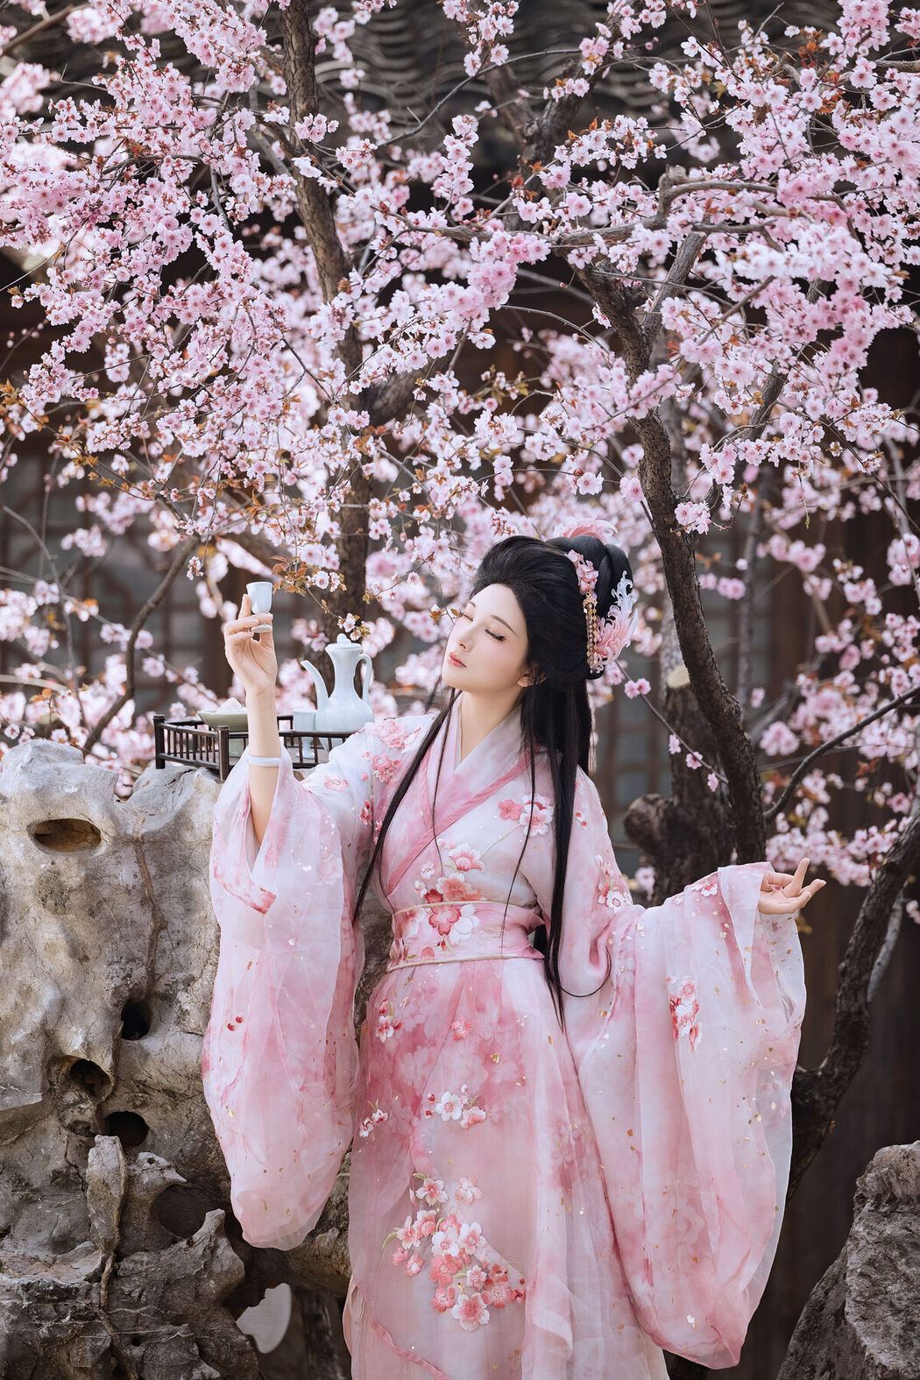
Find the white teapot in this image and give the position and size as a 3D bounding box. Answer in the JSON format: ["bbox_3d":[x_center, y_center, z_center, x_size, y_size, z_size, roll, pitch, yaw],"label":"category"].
[{"bbox_3d":[-0.196,0.009,12.200,0.120,0.193,0.095,0,2,-9],"label":"white teapot"}]

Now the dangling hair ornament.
[{"bbox_3d":[0.218,-0.148,12.030,0.125,0.237,0.120,0,2,-6],"label":"dangling hair ornament"}]

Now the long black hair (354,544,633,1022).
[{"bbox_3d":[0.051,0.136,12.000,0.270,0.760,0.380,2,3,38],"label":"long black hair"}]

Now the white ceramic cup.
[{"bbox_3d":[-0.307,-0.128,11.800,0.041,0.073,0.041,-3,-12,-1],"label":"white ceramic cup"}]

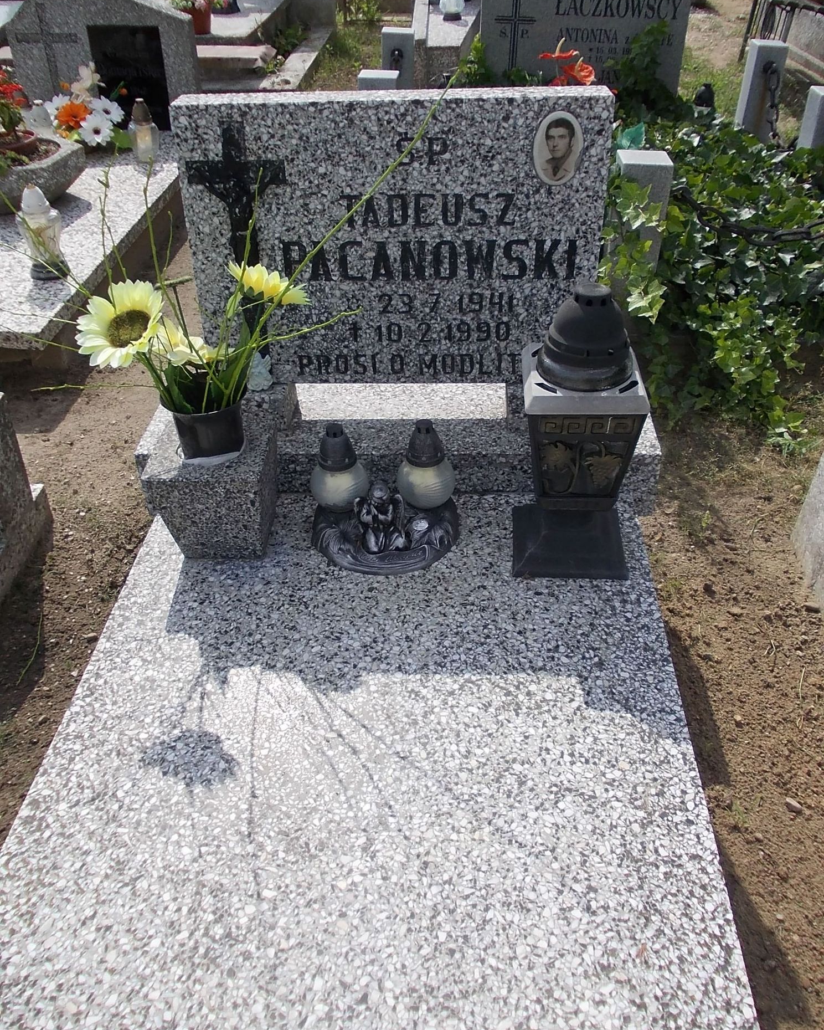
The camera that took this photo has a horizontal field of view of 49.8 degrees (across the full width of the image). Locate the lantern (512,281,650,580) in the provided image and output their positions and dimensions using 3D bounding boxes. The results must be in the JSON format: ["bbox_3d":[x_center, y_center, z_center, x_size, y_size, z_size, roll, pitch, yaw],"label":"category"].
[{"bbox_3d":[0.275,-0.148,1.451,0.201,0.484,0.201,0,38,4],"label":"lantern"}]

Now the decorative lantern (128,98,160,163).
[{"bbox_3d":[-0.967,-1.379,3.180,0.110,0.198,0.110,0,38,4],"label":"decorative lantern"}]

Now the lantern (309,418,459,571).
[{"bbox_3d":[-0.051,-0.042,1.571,0.273,0.194,0.233,0,38,4],"label":"lantern"}]

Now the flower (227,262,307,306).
[{"bbox_3d":[-0.234,-0.377,1.448,0.128,0.128,0.058,14,71,20],"label":"flower"}]

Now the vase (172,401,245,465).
[{"bbox_3d":[-0.353,-0.163,1.544,0.146,0.114,0.146,0,38,4],"label":"vase"}]

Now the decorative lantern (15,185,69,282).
[{"bbox_3d":[-0.979,-0.753,2.345,0.117,0.226,0.114,0,38,4],"label":"decorative lantern"}]

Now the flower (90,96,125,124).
[{"bbox_3d":[-1.094,-1.454,3.195,0.120,0.115,0.040,-39,8,-38],"label":"flower"}]

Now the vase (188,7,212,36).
[{"bbox_3d":[-1.129,-2.621,4.700,0.145,0.140,0.145,0,38,4],"label":"vase"}]

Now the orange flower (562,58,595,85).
[{"bbox_3d":[0.533,-1.421,2.850,0.110,0.095,0.050,0,3,4],"label":"orange flower"}]

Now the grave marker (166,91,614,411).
[{"bbox_3d":[-0.031,-0.485,1.656,0.748,0.525,0.105,0,32,4],"label":"grave marker"}]

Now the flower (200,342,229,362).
[{"bbox_3d":[-0.321,-0.261,1.428,0.080,0.050,0.080,0,38,4],"label":"flower"}]

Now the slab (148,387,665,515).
[{"bbox_3d":[-0.024,-0.149,1.839,0.998,0.148,0.296,0,38,4],"label":"slab"}]

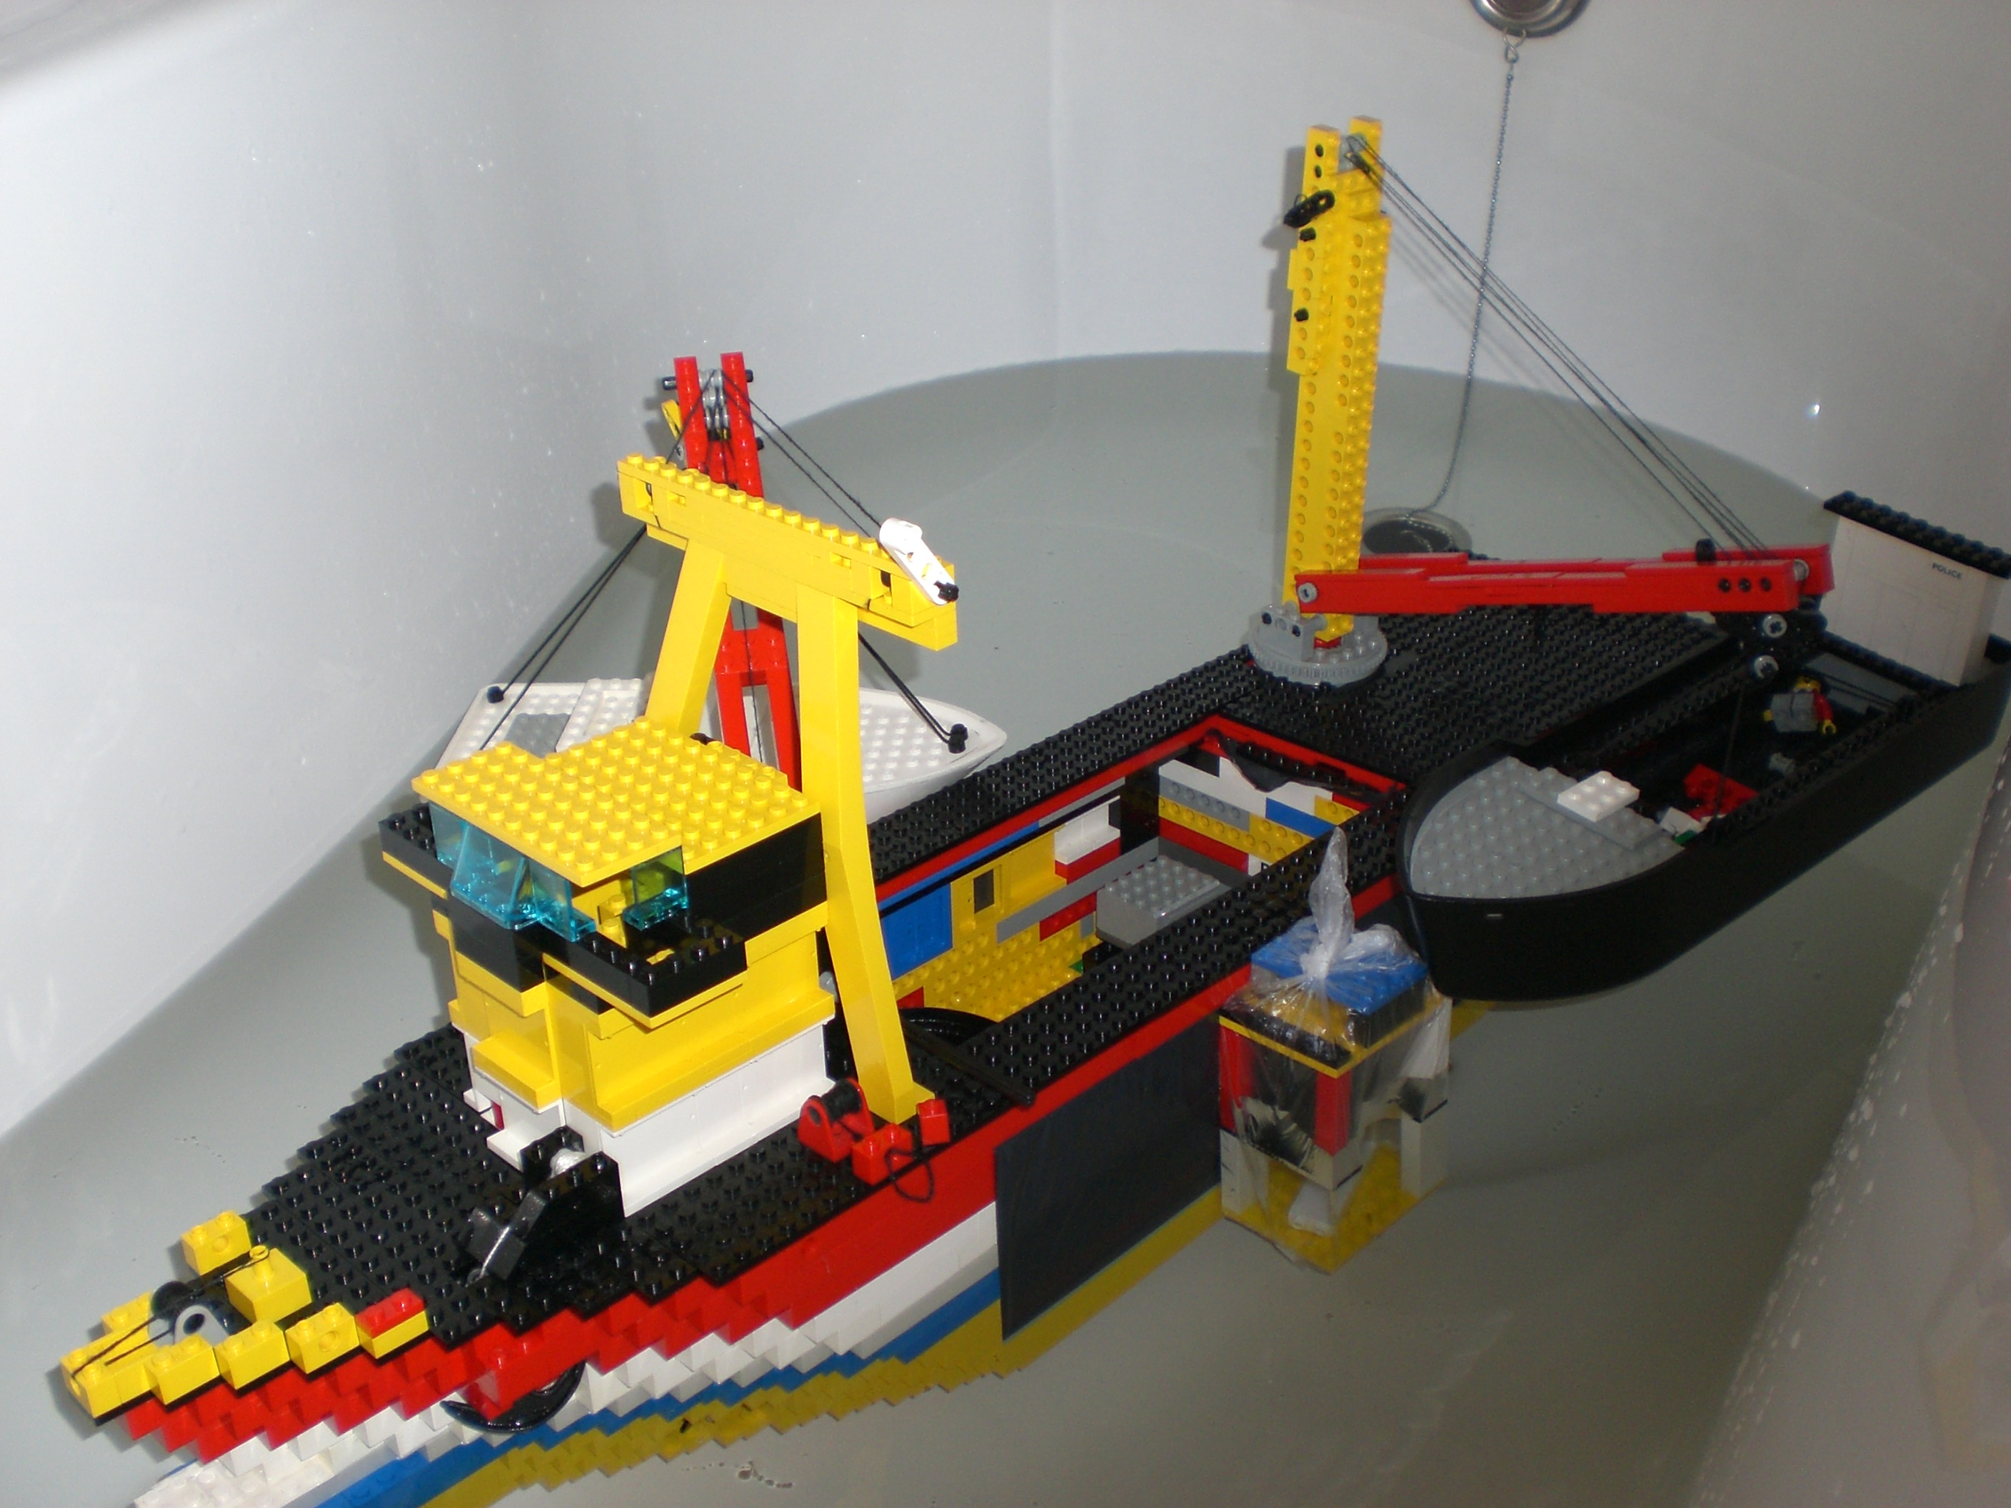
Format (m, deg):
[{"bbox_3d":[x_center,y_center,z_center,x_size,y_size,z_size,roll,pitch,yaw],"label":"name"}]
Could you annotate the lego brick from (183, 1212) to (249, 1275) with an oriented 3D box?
[{"bbox_3d":[-0.214,0.132,0.599,0.008,0.011,0.016,23,35,39],"label":"lego brick"}]

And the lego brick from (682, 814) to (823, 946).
[{"bbox_3d":[-0.071,0.036,0.607,0.009,0.028,0.048,23,35,39],"label":"lego brick"}]

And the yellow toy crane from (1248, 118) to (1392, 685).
[{"bbox_3d":[0.134,-0.140,0.889,0.059,0.223,0.059,-22,36,-35],"label":"yellow toy crane"}]

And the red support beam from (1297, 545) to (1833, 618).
[{"bbox_3d":[0.203,-0.065,0.836,0.031,0.016,0.227,-22,16,-35],"label":"red support beam"}]

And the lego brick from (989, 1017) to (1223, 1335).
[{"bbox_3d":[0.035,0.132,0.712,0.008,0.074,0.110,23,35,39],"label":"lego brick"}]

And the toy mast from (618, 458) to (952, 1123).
[{"bbox_3d":[-0.064,0.010,0.645,0.149,0.183,0.016,23,35,39],"label":"toy mast"}]

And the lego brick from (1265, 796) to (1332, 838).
[{"bbox_3d":[0.124,0.028,0.874,0.046,0.010,0.008,23,35,39],"label":"lego brick"}]

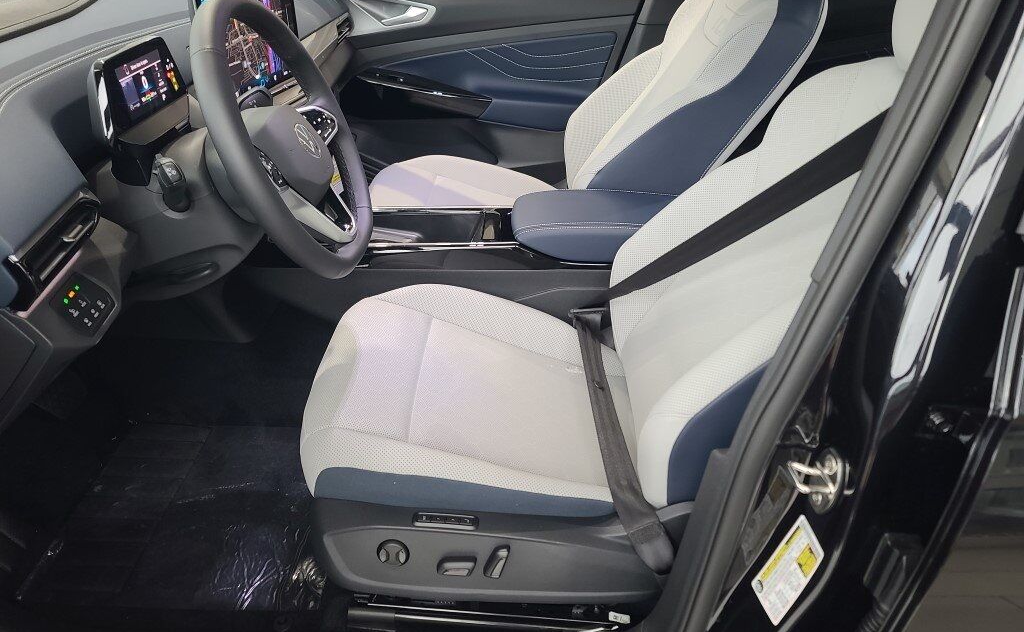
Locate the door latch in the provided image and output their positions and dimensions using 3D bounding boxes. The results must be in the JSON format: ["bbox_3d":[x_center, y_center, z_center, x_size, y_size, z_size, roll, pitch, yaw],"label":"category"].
[{"bbox_3d":[0.277,0.150,0.670,0.038,0.062,0.037,9,27,-22],"label":"door latch"}]

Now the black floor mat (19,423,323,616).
[{"bbox_3d":[-0.509,0.325,1.281,0.460,0.020,0.420,1,31,0],"label":"black floor mat"}]

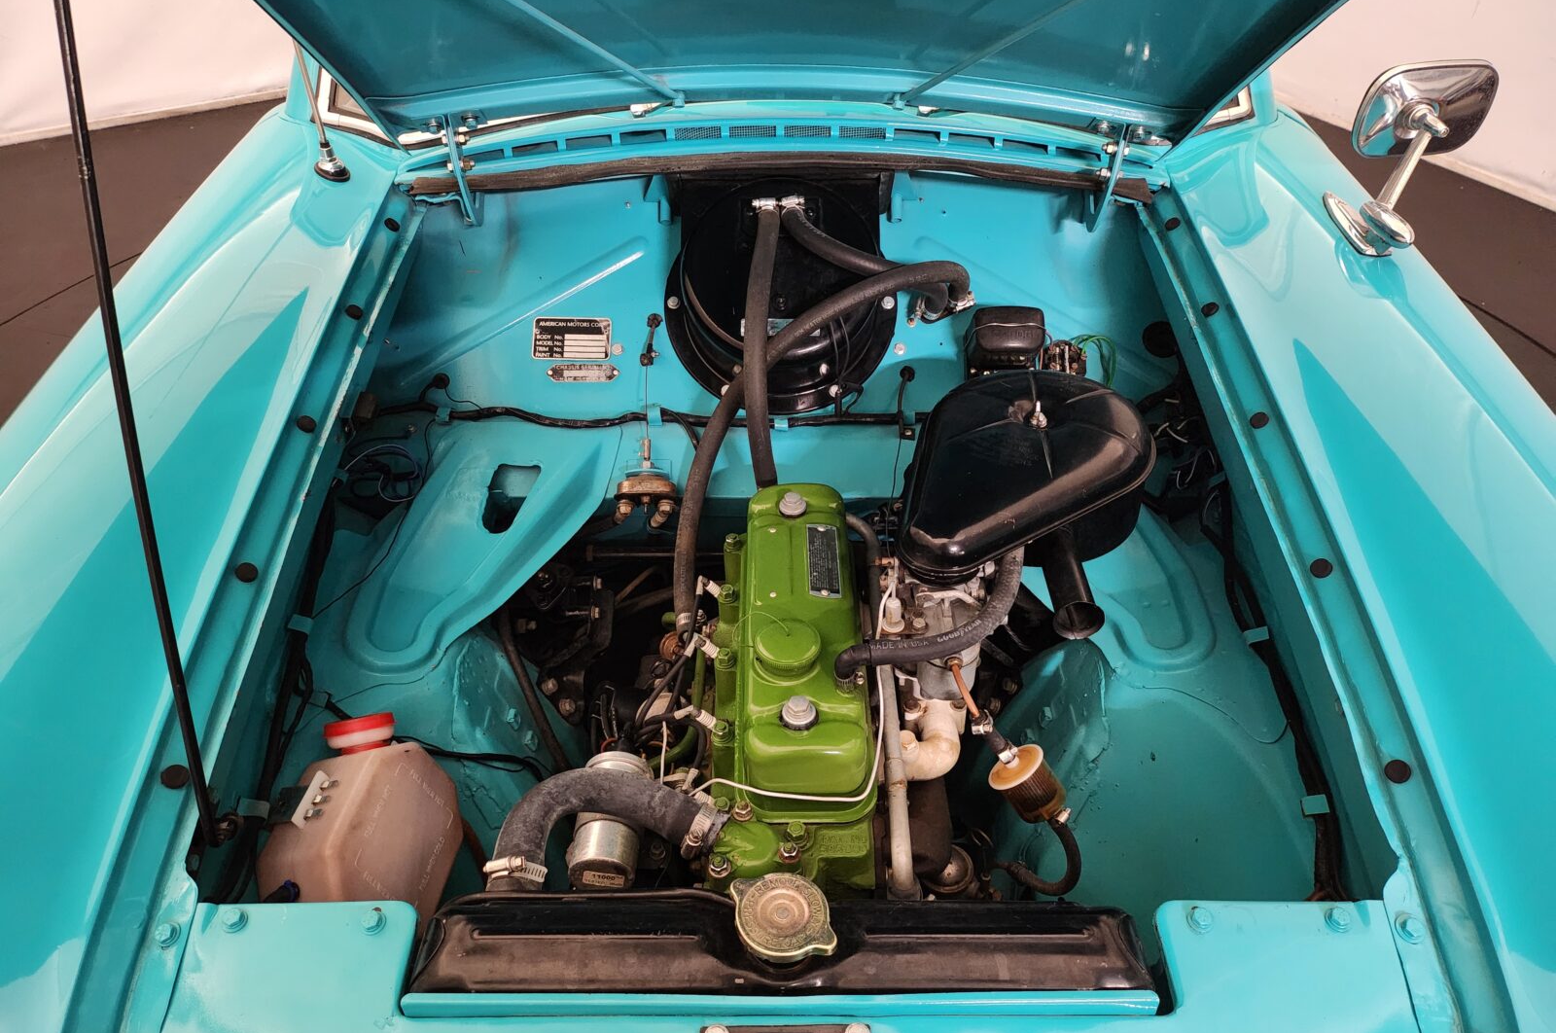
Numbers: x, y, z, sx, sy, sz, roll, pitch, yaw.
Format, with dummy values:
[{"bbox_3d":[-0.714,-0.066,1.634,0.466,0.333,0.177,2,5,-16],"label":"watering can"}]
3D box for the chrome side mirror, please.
[{"bbox_3d":[0.671,-0.381,1.145,0.143,0.205,0.105,-5,43,-5],"label":"chrome side mirror"}]

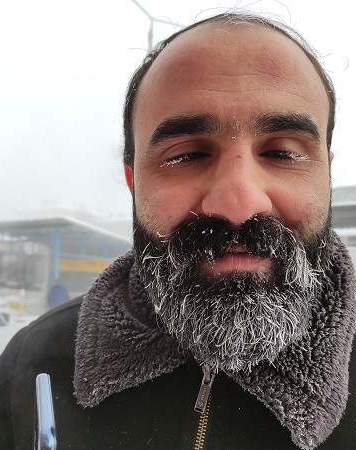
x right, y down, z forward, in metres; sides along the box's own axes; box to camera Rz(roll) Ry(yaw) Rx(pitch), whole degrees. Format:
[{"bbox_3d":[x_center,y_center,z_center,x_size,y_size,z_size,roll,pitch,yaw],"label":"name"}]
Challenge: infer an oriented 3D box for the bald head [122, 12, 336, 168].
[{"bbox_3d":[0.048,-0.112,0.375,0.168,0.148,0.185,-1,-2,5],"label":"bald head"}]

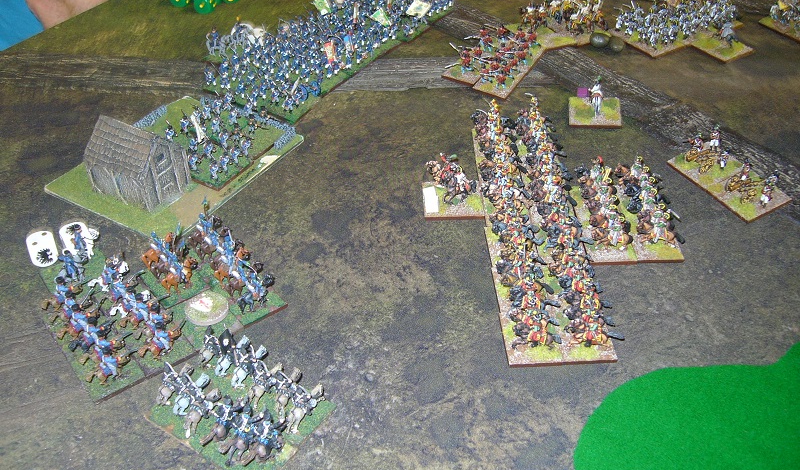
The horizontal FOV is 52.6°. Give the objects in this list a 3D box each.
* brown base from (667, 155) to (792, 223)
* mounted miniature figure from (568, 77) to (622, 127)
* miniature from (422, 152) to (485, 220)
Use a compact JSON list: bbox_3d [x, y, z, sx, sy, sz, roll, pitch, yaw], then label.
[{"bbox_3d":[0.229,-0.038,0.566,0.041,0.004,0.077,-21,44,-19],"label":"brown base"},{"bbox_3d":[0.153,-0.107,0.630,0.040,0.031,0.040,4,42,8],"label":"mounted miniature figure"},{"bbox_3d":[0.036,-0.036,0.553,0.040,0.036,0.039,-2,41,1],"label":"miniature"}]

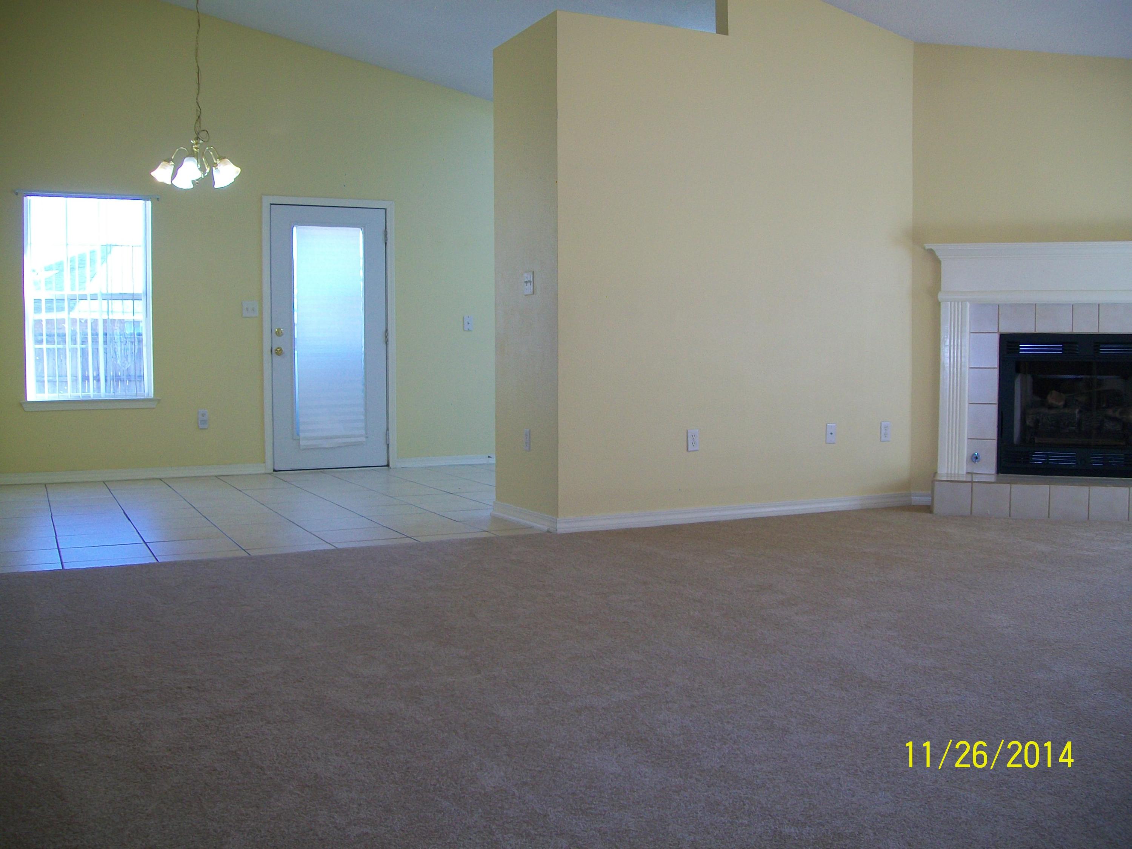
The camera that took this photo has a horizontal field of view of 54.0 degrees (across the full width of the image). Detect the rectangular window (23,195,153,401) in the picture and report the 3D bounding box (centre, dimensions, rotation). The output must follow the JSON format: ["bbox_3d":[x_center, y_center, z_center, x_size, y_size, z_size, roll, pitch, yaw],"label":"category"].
[{"bbox_3d":[-3.396,-0.895,7.928,0.848,1.435,0.104,-2,4,-26],"label":"rectangular window"}]

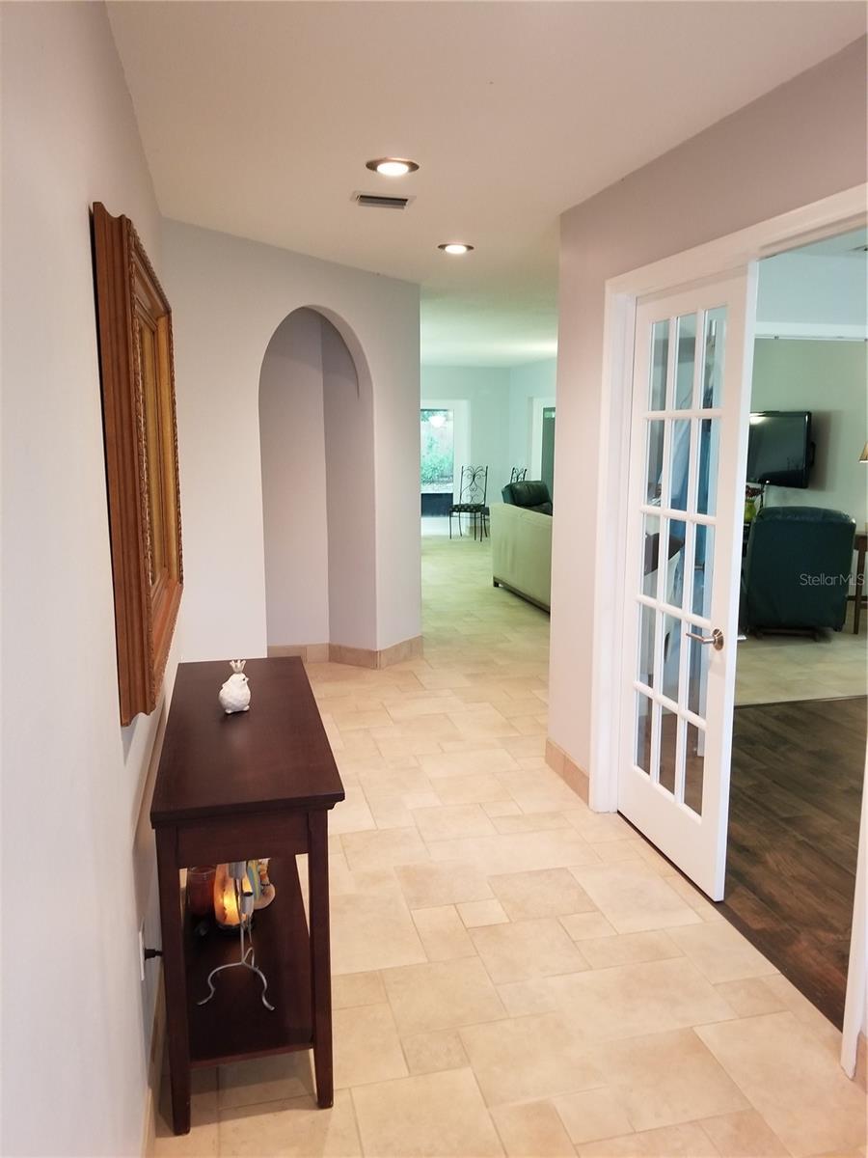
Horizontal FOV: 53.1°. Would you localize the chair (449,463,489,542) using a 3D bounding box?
[{"bbox_3d":[0.497,-1.067,12.252,0.430,1.000,0.490,4,11,20],"label":"chair"}]

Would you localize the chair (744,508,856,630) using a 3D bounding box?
[{"bbox_3d":[2.709,-0.100,6.793,0.820,0.980,0.920,1,10,8],"label":"chair"}]

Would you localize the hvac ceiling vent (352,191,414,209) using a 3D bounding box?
[{"bbox_3d":[-0.208,-1.471,3.399,0.250,0.030,0.165,-3,10,-13],"label":"hvac ceiling vent"}]

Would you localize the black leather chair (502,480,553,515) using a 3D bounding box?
[{"bbox_3d":[1.296,-0.585,9.650,0.820,0.950,0.900,-8,13,-38],"label":"black leather chair"}]

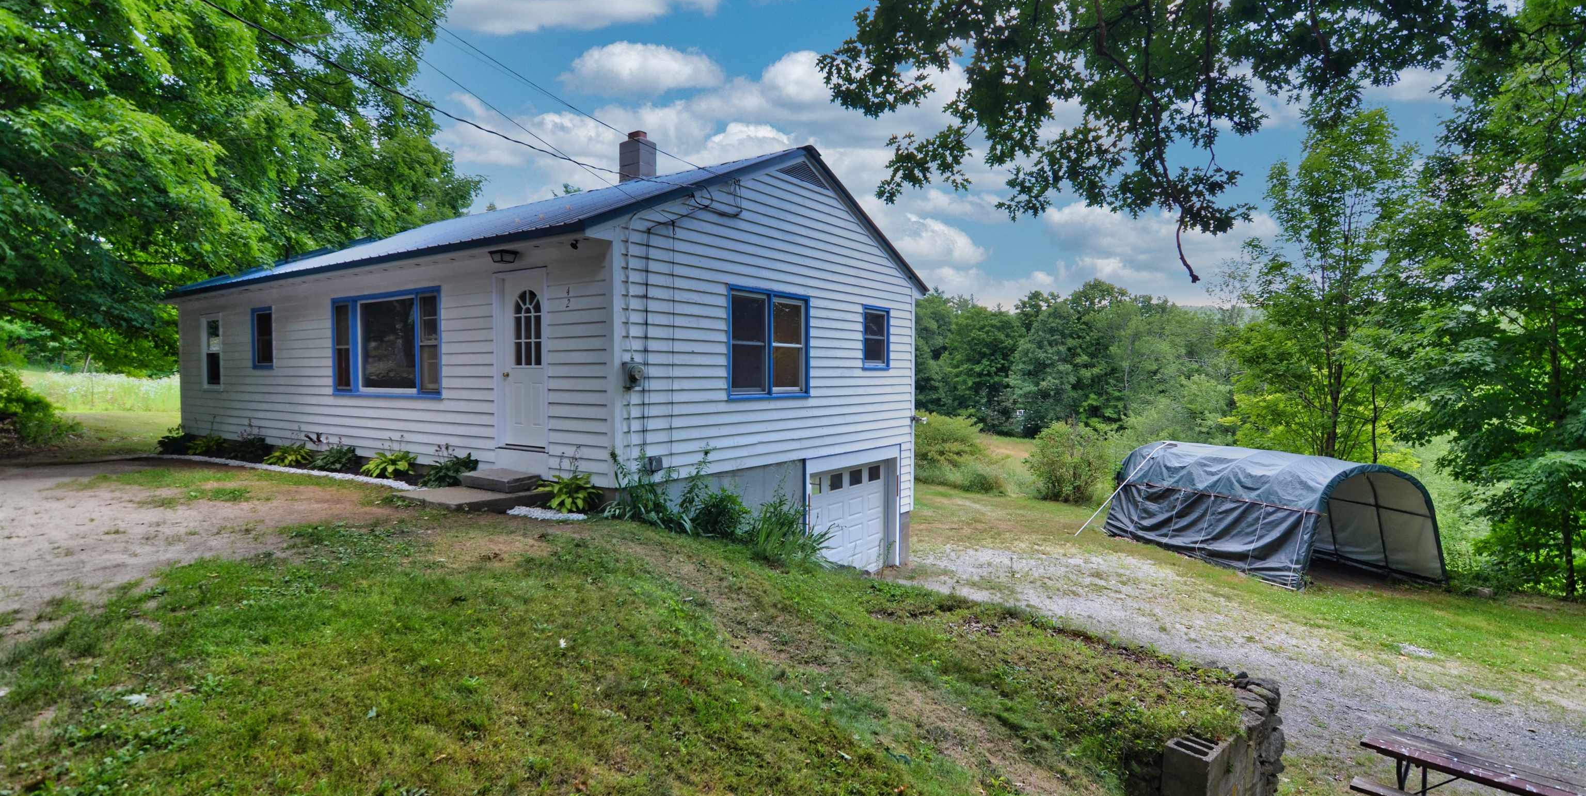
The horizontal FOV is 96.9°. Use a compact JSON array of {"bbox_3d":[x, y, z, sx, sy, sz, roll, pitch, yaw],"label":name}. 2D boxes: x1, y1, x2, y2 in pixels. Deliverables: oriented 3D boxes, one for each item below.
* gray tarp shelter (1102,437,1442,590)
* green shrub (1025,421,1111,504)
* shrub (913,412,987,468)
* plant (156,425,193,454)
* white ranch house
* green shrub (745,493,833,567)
[{"bbox_3d":[11.247,2.592,17.219,3.647,2.477,5.994,2,-1,-12],"label":"gray tarp shelter"},{"bbox_3d":[10.112,2.362,25.800,2.950,2.950,2.800,1,2,21],"label":"green shrub"},{"bbox_3d":[6.100,1.781,28.500,3.500,2.450,3.200,0,2,0],"label":"shrub"},{"bbox_3d":[-12.947,0.880,14.700,0.680,0.580,0.620,1,2,35],"label":"plant"},{"bbox_3d":[-5.428,-0.493,14.663,14.270,7.474,8.471,1,2,35],"label":"white ranch house"},{"bbox_3d":[-0.058,1.770,9.350,1.100,0.930,0.920,0,2,0],"label":"green shrub"}]

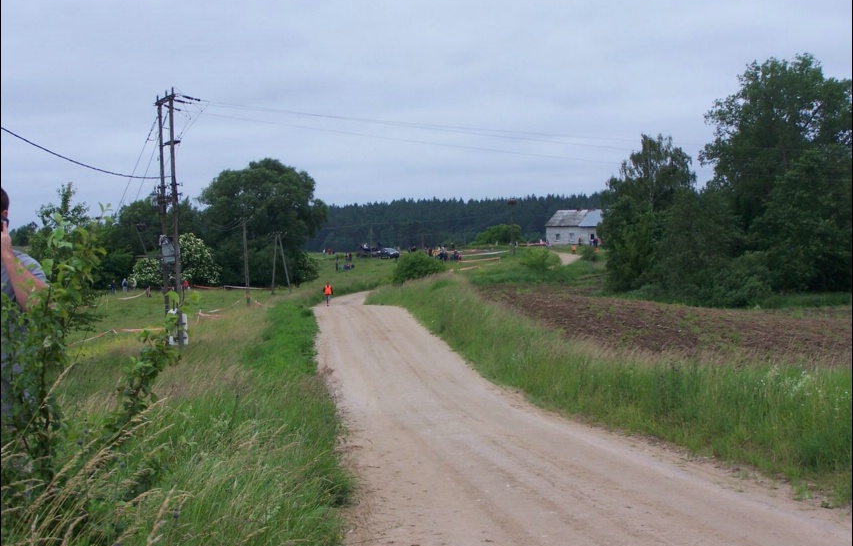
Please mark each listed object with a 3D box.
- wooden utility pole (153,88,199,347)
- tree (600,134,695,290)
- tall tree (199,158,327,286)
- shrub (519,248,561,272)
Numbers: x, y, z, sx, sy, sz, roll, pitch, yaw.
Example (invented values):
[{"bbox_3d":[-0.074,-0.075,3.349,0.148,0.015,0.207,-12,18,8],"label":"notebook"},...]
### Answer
[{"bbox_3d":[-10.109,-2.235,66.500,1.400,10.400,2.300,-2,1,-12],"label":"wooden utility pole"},{"bbox_3d":[19.139,-5.326,143.000,8.000,13.400,8.000,-2,1,0],"label":"tree"},{"bbox_3d":[-25.029,-7.860,252.000,19.200,19.300,18.000,-2,1,0],"label":"tall tree"},{"bbox_3d":[12.729,-1.521,186.000,4.700,2.700,4.300,-2,1,0],"label":"shrub"}]

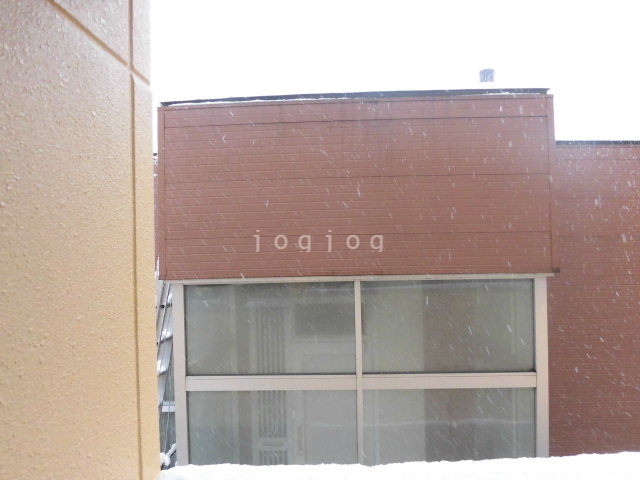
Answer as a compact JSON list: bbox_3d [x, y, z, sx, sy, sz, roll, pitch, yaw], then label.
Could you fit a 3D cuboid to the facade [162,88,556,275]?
[{"bbox_3d":[0.313,-0.429,3.800,3.250,1.480,0.300,-1,-1,2],"label":"facade"}]

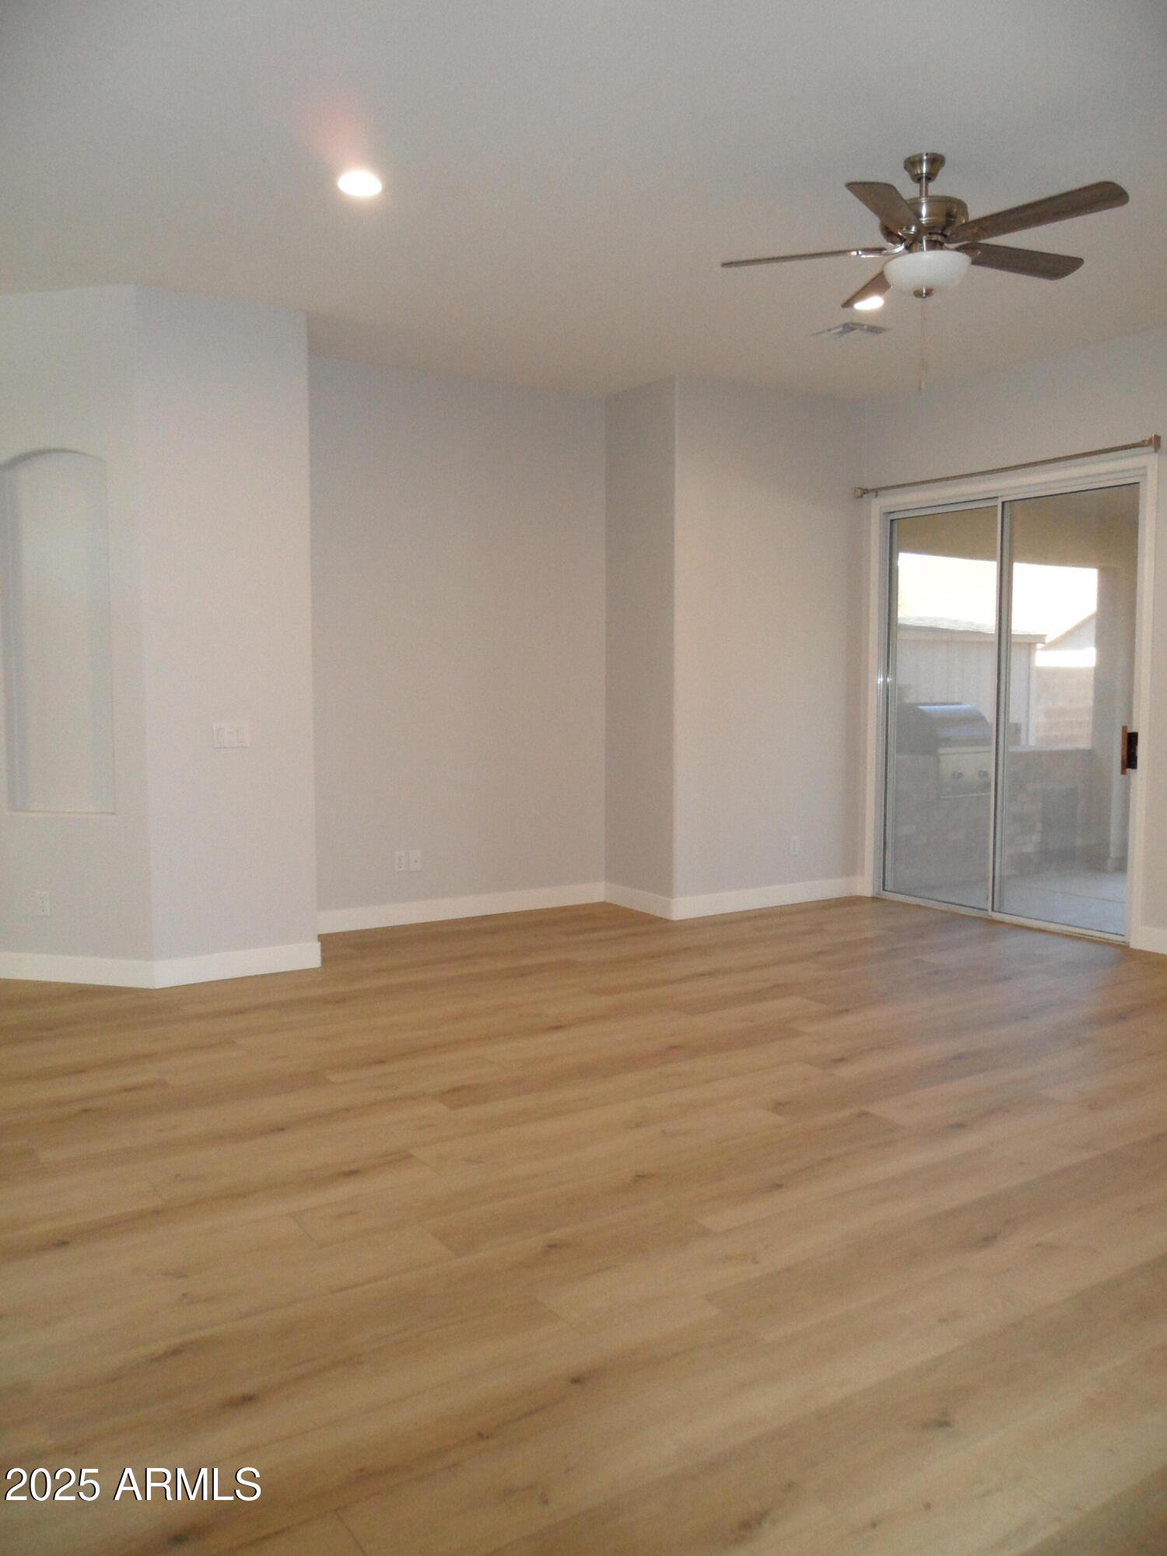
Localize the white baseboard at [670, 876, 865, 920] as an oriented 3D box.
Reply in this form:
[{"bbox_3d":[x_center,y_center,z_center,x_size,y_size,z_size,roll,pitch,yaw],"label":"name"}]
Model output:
[{"bbox_3d":[1.144,0.730,7.416,1.512,0.125,0.016,-3,5,-32],"label":"white baseboard"}]

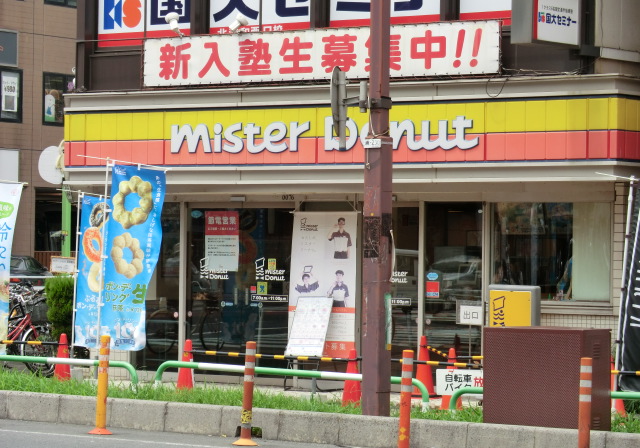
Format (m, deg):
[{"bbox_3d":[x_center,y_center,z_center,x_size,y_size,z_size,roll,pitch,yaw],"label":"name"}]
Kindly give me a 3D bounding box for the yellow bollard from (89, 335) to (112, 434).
[{"bbox_3d":[-1.796,1.330,18.784,0.200,0.800,0.200,1,0,0],"label":"yellow bollard"}]

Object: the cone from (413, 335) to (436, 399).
[{"bbox_3d":[1.159,1.589,25.298,0.350,0.690,0.350,0,0,36],"label":"cone"}]

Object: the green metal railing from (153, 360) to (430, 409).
[{"bbox_3d":[-0.297,1.443,19.750,3.070,0.360,0.070,0,0,39],"label":"green metal railing"}]

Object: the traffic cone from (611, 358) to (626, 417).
[{"bbox_3d":[2.692,1.545,20.897,0.360,0.700,0.360,0,-1,36],"label":"traffic cone"}]

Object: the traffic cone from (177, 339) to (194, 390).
[{"bbox_3d":[-1.350,1.526,23.097,0.360,0.700,0.360,0,-1,36],"label":"traffic cone"}]

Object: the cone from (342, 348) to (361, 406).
[{"bbox_3d":[0.322,1.565,22.098,0.330,0.690,0.330,1,0,0],"label":"cone"}]

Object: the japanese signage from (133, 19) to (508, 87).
[{"bbox_3d":[-0.085,-1.953,26.361,5.090,0.582,0.070,0,0,36],"label":"japanese signage"}]

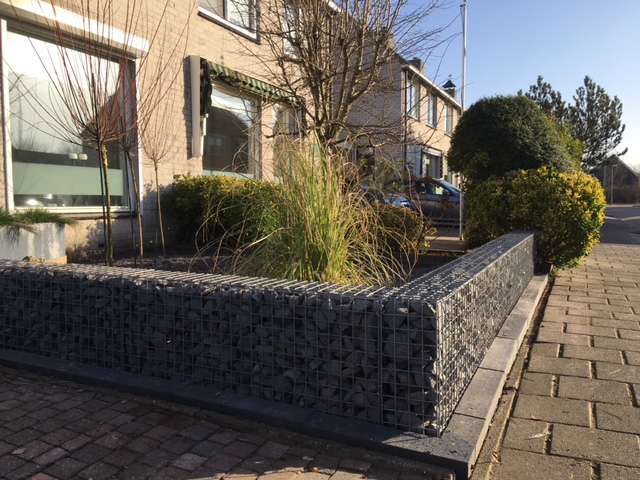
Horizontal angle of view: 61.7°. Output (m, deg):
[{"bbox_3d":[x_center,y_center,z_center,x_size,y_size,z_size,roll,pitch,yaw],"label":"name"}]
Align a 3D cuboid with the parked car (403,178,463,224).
[{"bbox_3d":[2.873,-0.961,14.930,4.300,1.480,1.780,2,4,26],"label":"parked car"}]

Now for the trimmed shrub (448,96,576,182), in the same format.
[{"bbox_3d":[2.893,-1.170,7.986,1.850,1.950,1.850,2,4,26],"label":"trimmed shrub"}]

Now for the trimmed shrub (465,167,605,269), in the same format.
[{"bbox_3d":[2.620,-0.285,6.619,1.700,1.280,1.350,2,4,26],"label":"trimmed shrub"}]

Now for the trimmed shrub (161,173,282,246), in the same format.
[{"bbox_3d":[-1.259,-0.384,7.378,0.850,0.930,1.950,2,4,26],"label":"trimmed shrub"}]

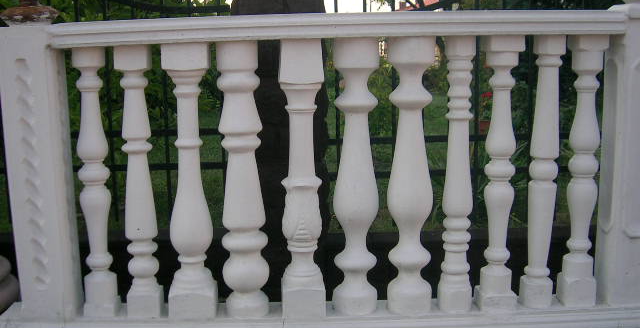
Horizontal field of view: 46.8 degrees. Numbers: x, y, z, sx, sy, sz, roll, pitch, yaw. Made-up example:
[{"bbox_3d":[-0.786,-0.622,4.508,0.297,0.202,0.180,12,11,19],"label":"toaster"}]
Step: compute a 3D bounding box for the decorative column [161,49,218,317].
[{"bbox_3d":[-0.333,0.044,1.900,0.118,0.703,0.118,-1,10,0],"label":"decorative column"}]

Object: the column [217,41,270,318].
[{"bbox_3d":[-0.199,0.040,1.900,0.121,0.702,0.121,-1,10,0],"label":"column"}]

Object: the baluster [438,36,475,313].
[{"bbox_3d":[0.353,0.031,1.900,0.086,0.706,0.086,-1,10,0],"label":"baluster"}]

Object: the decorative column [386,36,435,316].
[{"bbox_3d":[0.233,0.032,1.900,0.119,0.705,0.119,-1,10,0],"label":"decorative column"}]

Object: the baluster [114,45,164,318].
[{"bbox_3d":[-0.465,0.048,1.900,0.085,0.702,0.085,-1,10,0],"label":"baluster"}]

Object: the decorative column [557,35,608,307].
[{"bbox_3d":[0.677,0.022,1.900,0.085,0.700,0.085,-1,10,0],"label":"decorative column"}]

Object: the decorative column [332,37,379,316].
[{"bbox_3d":[0.094,0.032,1.900,0.117,0.704,0.117,-1,10,0],"label":"decorative column"}]

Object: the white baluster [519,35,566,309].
[{"bbox_3d":[0.574,0.024,1.900,0.086,0.701,0.086,-1,10,0],"label":"white baluster"}]

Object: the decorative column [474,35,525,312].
[{"bbox_3d":[0.464,0.029,1.900,0.096,0.706,0.096,-1,10,0],"label":"decorative column"}]

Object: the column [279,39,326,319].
[{"bbox_3d":[-0.045,0.038,1.900,0.112,0.706,0.112,-1,10,0],"label":"column"}]

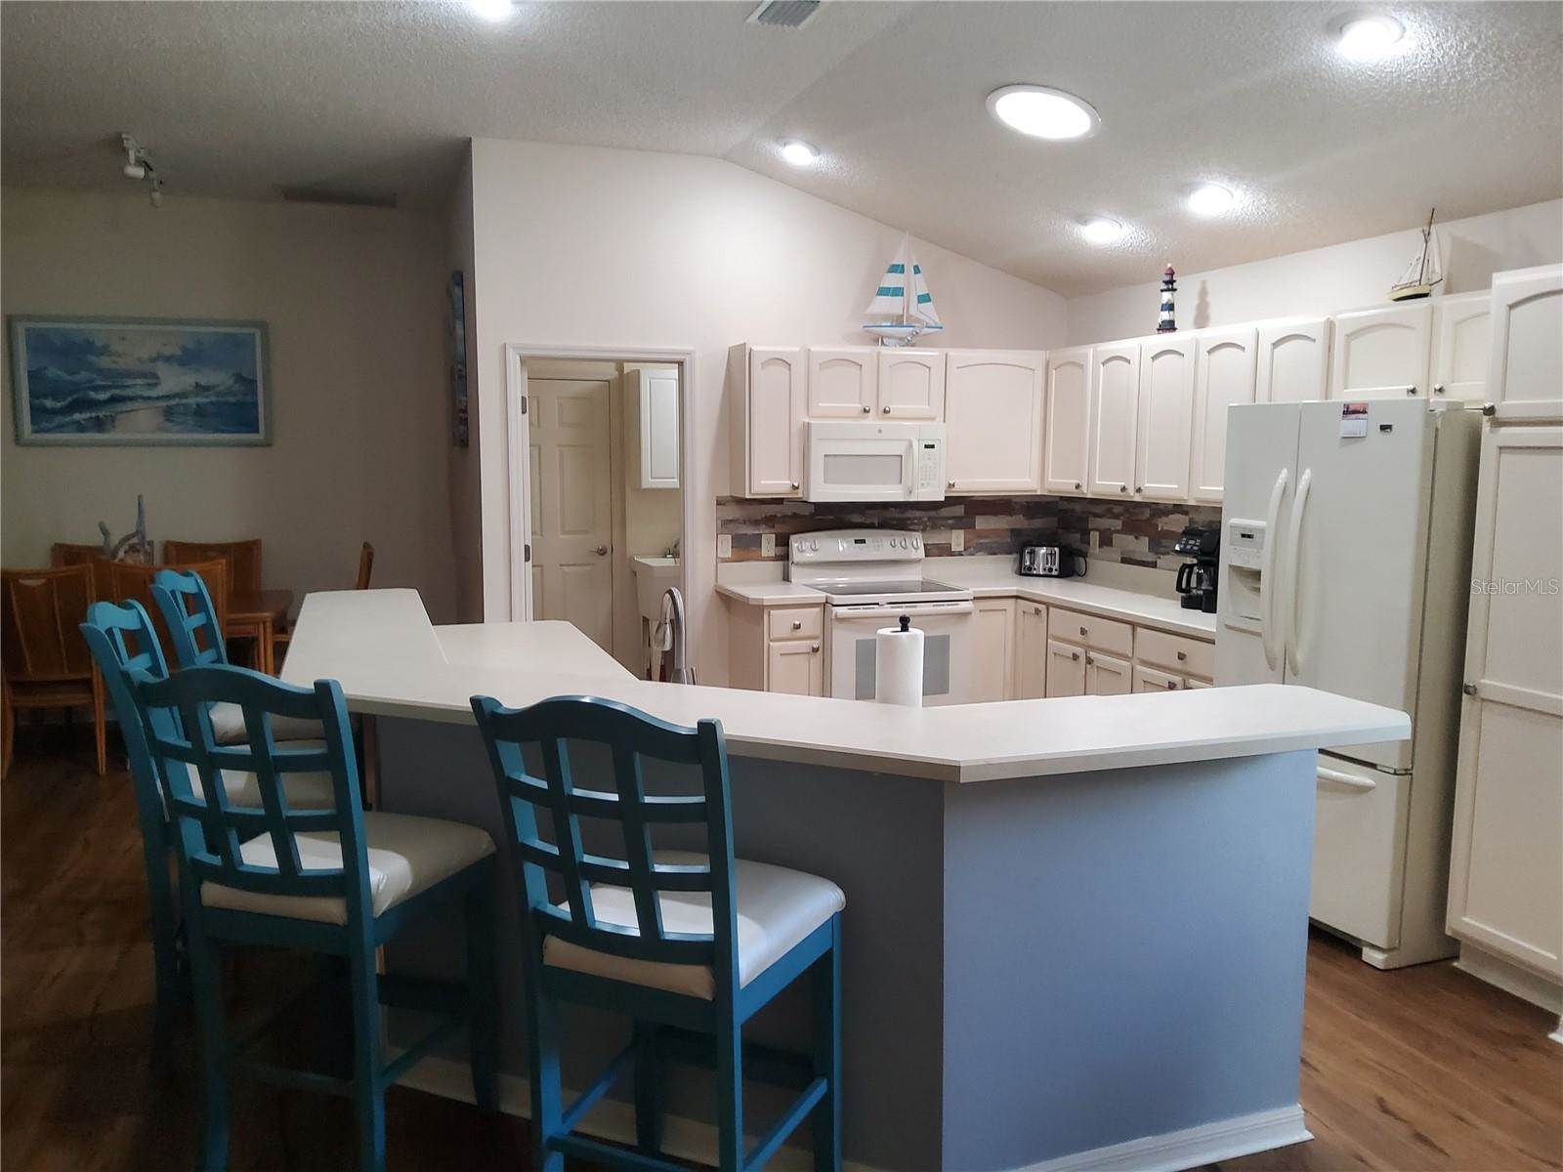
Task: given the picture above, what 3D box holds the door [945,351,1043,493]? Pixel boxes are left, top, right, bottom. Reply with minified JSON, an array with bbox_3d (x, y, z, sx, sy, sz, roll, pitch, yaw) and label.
[{"bbox_3d":[1.122,-0.852,6.169,0.569,0.717,0.020,-2,7,-19],"label":"door"}]

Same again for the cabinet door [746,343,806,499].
[{"bbox_3d":[-0.033,-0.820,5.863,0.275,0.727,0.020,-2,8,-19],"label":"cabinet door"}]

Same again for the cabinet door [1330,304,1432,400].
[{"bbox_3d":[2.132,-0.810,4.173,0.022,0.320,0.430,-2,7,-19],"label":"cabinet door"}]

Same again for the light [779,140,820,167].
[{"bbox_3d":[0.081,-2.045,5.543,0.190,0.040,0.190,16,1,0],"label":"light"}]

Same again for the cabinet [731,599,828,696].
[{"bbox_3d":[-0.030,0.487,5.992,0.300,0.876,0.625,-2,7,-19],"label":"cabinet"}]

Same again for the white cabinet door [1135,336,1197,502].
[{"bbox_3d":[1.748,-0.754,5.324,0.022,0.708,0.378,-2,7,-19],"label":"white cabinet door"}]

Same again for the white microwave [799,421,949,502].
[{"bbox_3d":[0.436,-0.652,6.173,0.755,0.400,0.390,-2,8,-19],"label":"white microwave"}]

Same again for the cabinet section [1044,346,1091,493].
[{"bbox_3d":[1.496,-0.849,6.115,0.022,0.735,0.400,-2,7,-19],"label":"cabinet section"}]

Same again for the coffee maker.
[{"bbox_3d":[1.910,-0.072,5.178,0.290,0.365,0.220,-2,7,-19],"label":"coffee maker"}]

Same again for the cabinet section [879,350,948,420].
[{"bbox_3d":[0.677,-1.038,6.083,0.370,0.352,0.020,-2,8,-19],"label":"cabinet section"}]

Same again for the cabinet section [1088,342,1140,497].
[{"bbox_3d":[1.619,-0.797,5.704,0.022,0.712,0.384,-2,7,-19],"label":"cabinet section"}]

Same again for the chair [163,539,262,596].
[{"bbox_3d":[-3.362,0.277,6.930,0.530,1.050,0.570,-2,7,-19],"label":"chair"}]

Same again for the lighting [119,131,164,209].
[{"bbox_3d":[-3.251,-2.088,5.985,0.120,0.170,1.080,-2,8,-19],"label":"lighting"}]

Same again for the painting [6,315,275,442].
[{"bbox_3d":[-3.718,-1.186,6.852,1.345,0.740,0.040,-2,8,-19],"label":"painting"}]

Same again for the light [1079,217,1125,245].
[{"bbox_3d":[1.458,-1.626,5.375,0.200,0.050,0.200,16,1,-20],"label":"light"}]

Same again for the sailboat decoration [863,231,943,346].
[{"bbox_3d":[0.642,-1.536,6.125,0.455,0.600,0.110,-2,7,-19],"label":"sailboat decoration"}]

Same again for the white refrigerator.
[{"bbox_3d":[2.119,0.263,4.089,0.820,1.770,0.860,-2,8,-19],"label":"white refrigerator"}]

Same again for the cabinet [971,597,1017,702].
[{"bbox_3d":[1.079,0.429,6.049,0.260,0.740,0.022,-2,7,-19],"label":"cabinet"}]

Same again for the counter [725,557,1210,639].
[{"bbox_3d":[0.978,0.051,5.423,2.090,0.140,2.240,-2,7,-19],"label":"counter"}]

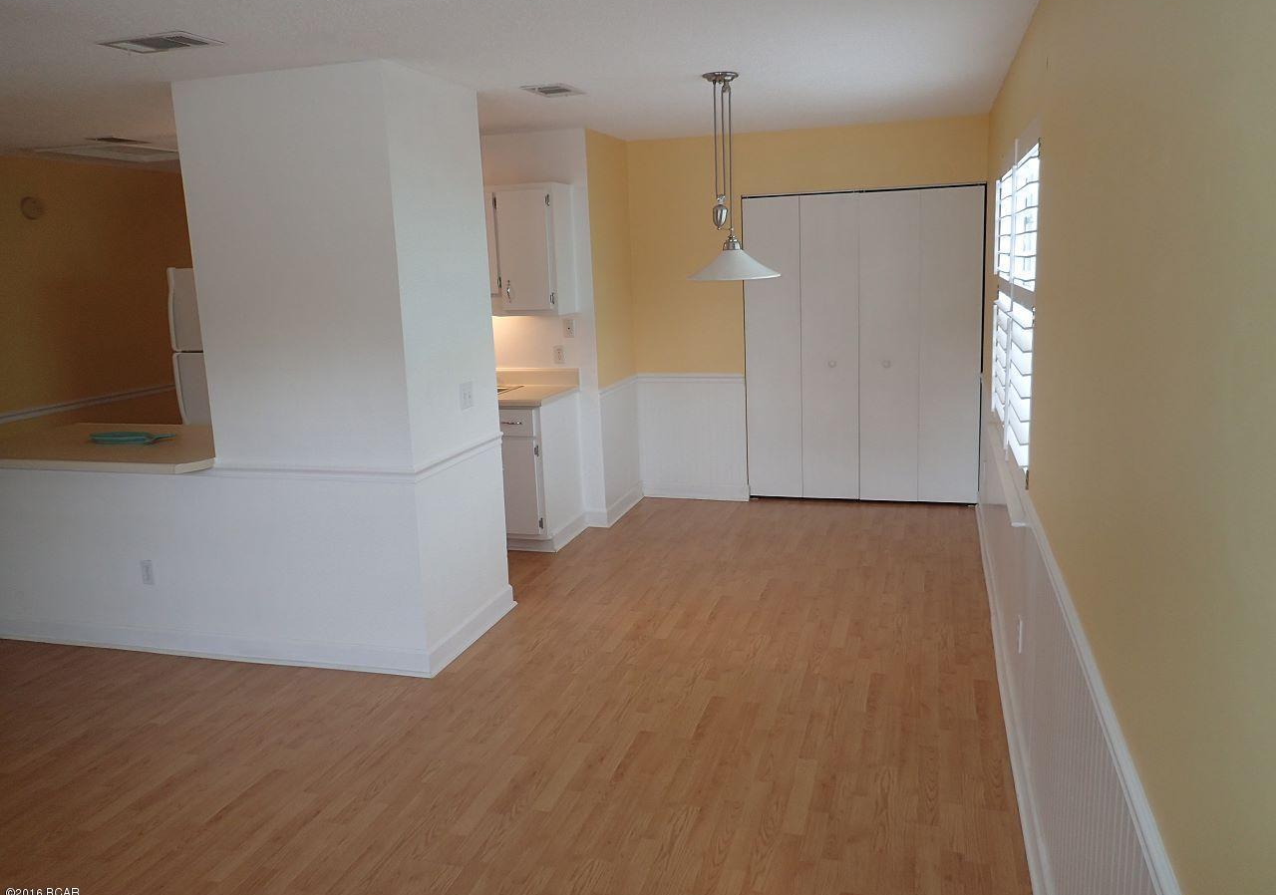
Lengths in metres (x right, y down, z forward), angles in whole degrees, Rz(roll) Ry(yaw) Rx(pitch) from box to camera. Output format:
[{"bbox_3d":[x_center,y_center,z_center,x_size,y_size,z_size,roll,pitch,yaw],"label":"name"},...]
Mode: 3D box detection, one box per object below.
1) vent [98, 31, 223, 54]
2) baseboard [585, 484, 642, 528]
[{"bbox_3d":[-1.572,-1.329,3.050,0.355,0.020,0.180,1,12,17],"label":"vent"},{"bbox_3d":[-0.143,0.382,6.274,0.145,0.120,0.800,1,12,17],"label":"baseboard"}]

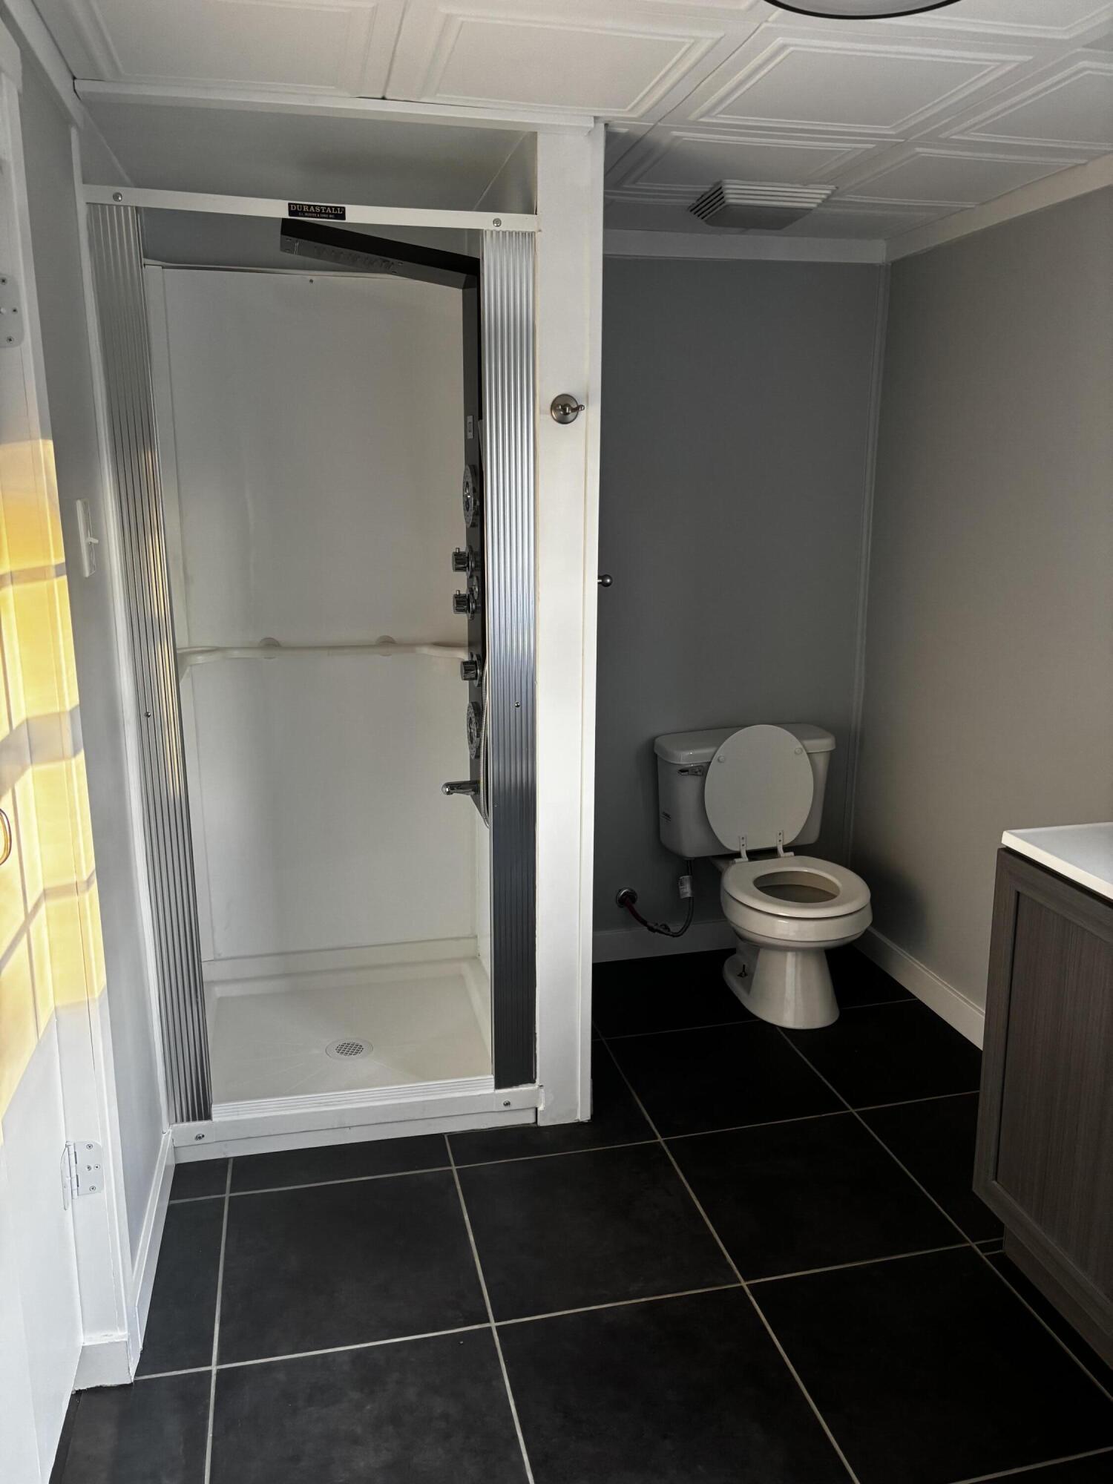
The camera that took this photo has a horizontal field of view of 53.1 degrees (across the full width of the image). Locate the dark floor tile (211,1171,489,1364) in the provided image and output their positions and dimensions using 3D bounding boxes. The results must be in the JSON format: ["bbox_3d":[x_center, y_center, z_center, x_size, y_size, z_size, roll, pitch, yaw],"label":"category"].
[{"bbox_3d":[-0.383,0.958,2.073,0.457,0.012,0.457,-3,14,-13],"label":"dark floor tile"}]

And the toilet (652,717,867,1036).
[{"bbox_3d":[0.585,0.354,2.992,0.503,0.750,0.676,-3,14,-13],"label":"toilet"}]

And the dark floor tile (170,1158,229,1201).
[{"bbox_3d":[-0.729,0.907,2.286,0.114,0.012,0.128,-3,14,-13],"label":"dark floor tile"}]

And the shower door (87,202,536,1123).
[{"bbox_3d":[-0.417,-0.081,2.184,0.775,1.755,0.040,-3,14,-13],"label":"shower door"}]

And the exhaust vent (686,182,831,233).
[{"bbox_3d":[0.455,-1.221,2.559,0.275,0.047,0.280,-3,14,-13],"label":"exhaust vent"}]

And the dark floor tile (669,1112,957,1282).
[{"bbox_3d":[0.511,0.925,2.307,0.460,0.012,0.464,-3,14,-13],"label":"dark floor tile"}]

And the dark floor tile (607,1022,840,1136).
[{"bbox_3d":[0.401,0.810,2.712,0.457,0.012,0.457,-3,14,-13],"label":"dark floor tile"}]

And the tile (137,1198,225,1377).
[{"bbox_3d":[-0.675,0.990,2.042,0.122,0.012,0.466,-3,14,-13],"label":"tile"}]

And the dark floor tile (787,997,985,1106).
[{"bbox_3d":[0.851,0.794,2.844,0.450,0.012,0.464,-3,14,-13],"label":"dark floor tile"}]

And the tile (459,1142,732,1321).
[{"bbox_3d":[0.062,0.935,2.176,0.457,0.012,0.457,-3,14,-13],"label":"tile"}]

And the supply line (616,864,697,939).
[{"bbox_3d":[0.297,0.464,3.273,0.215,0.225,0.140,-3,14,-13],"label":"supply line"}]

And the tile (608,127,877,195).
[{"bbox_3d":[0.372,-1.204,2.323,0.498,0.012,0.498,-3,14,-13],"label":"tile"}]

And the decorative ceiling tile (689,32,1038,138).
[{"bbox_3d":[0.475,-1.073,1.826,0.420,0.020,0.420,-3,14,-13],"label":"decorative ceiling tile"}]

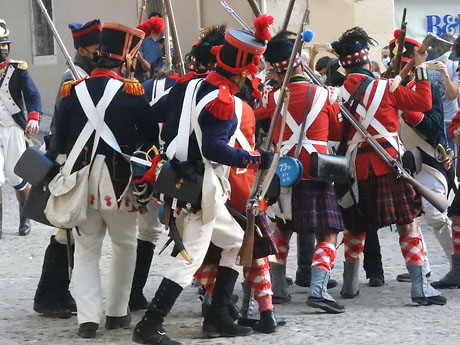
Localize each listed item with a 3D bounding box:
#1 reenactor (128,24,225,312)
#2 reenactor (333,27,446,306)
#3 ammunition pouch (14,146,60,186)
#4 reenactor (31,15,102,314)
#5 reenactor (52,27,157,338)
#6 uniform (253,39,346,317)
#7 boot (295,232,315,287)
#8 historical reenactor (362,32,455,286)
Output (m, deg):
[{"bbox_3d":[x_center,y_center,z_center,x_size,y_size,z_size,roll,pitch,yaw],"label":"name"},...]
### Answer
[{"bbox_3d":[-0.383,-0.003,12.770,0.600,1.750,0.500,2,5,30],"label":"reenactor"},{"bbox_3d":[1.013,-0.043,13.092,0.680,1.780,0.580,2,5,30],"label":"reenactor"},{"bbox_3d":[-1.188,-0.037,12.300,0.220,0.190,0.100,27,5,19],"label":"ammunition pouch"},{"bbox_3d":[-0.990,-0.020,12.459,0.520,1.830,0.550,-4,6,-41],"label":"reenactor"},{"bbox_3d":[-0.733,0.032,11.770,0.620,1.830,0.460,0,4,5],"label":"reenactor"},{"bbox_3d":[0.460,-0.023,12.768,0.640,1.790,0.500,1,4,7],"label":"uniform"},{"bbox_3d":[0.552,0.581,14.001,0.290,0.400,0.130,-3,5,-30],"label":"boot"},{"bbox_3d":[1.295,-0.106,14.003,0.580,1.770,0.620,-4,6,-41],"label":"historical reenactor"}]

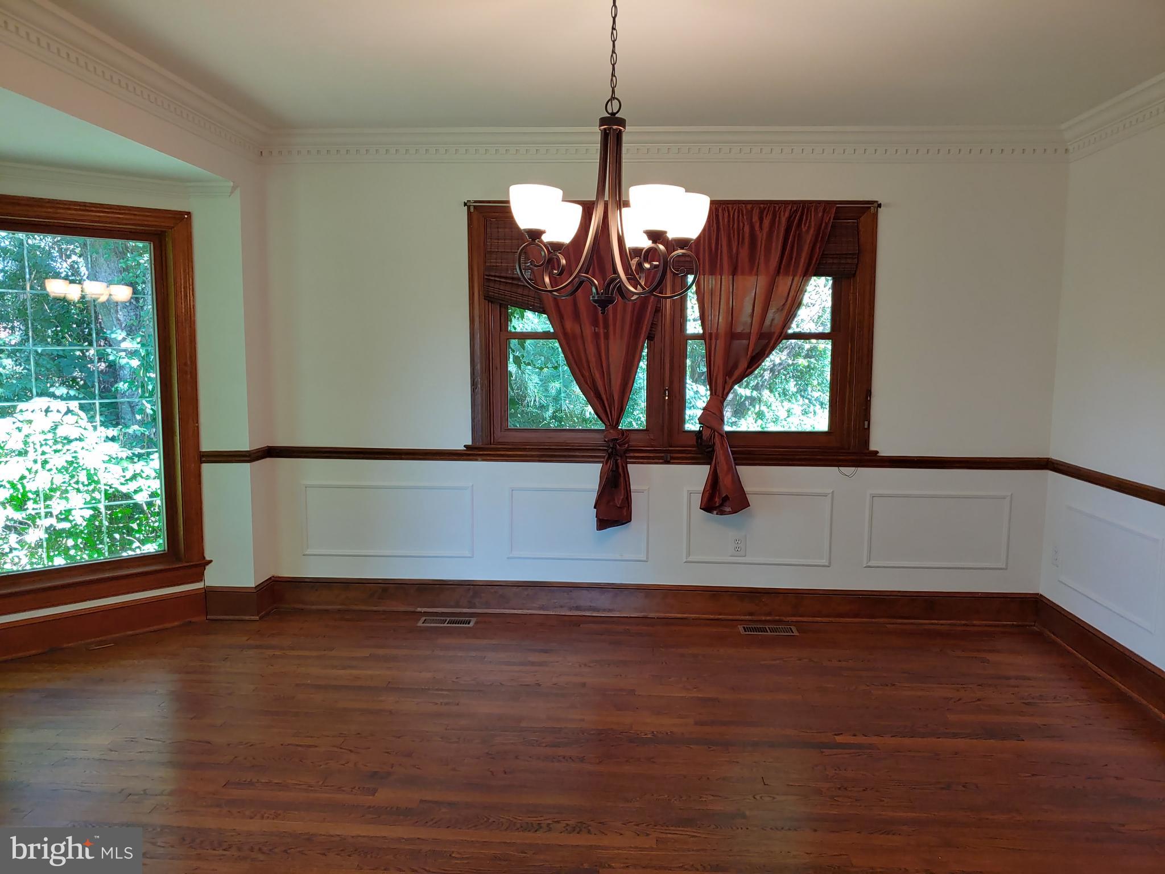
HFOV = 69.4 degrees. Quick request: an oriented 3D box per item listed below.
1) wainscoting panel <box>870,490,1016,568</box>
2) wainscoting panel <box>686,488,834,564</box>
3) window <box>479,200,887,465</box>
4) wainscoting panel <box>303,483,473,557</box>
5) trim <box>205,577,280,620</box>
[{"bbox_3d":[1.810,0.481,4.285,0.723,0.390,0.025,1,7,3],"label":"wainscoting panel"},{"bbox_3d":[0.904,0.467,4.329,0.754,0.393,0.025,1,7,3],"label":"wainscoting panel"},{"bbox_3d":[0.439,-0.515,4.242,2.058,1.314,0.120,1,7,3],"label":"window"},{"bbox_3d":[-1.024,0.440,4.422,0.909,0.386,0.025,1,7,3],"label":"wainscoting panel"},{"bbox_3d":[-1.786,0.849,4.422,0.300,0.173,0.194,1,7,3],"label":"trim"}]

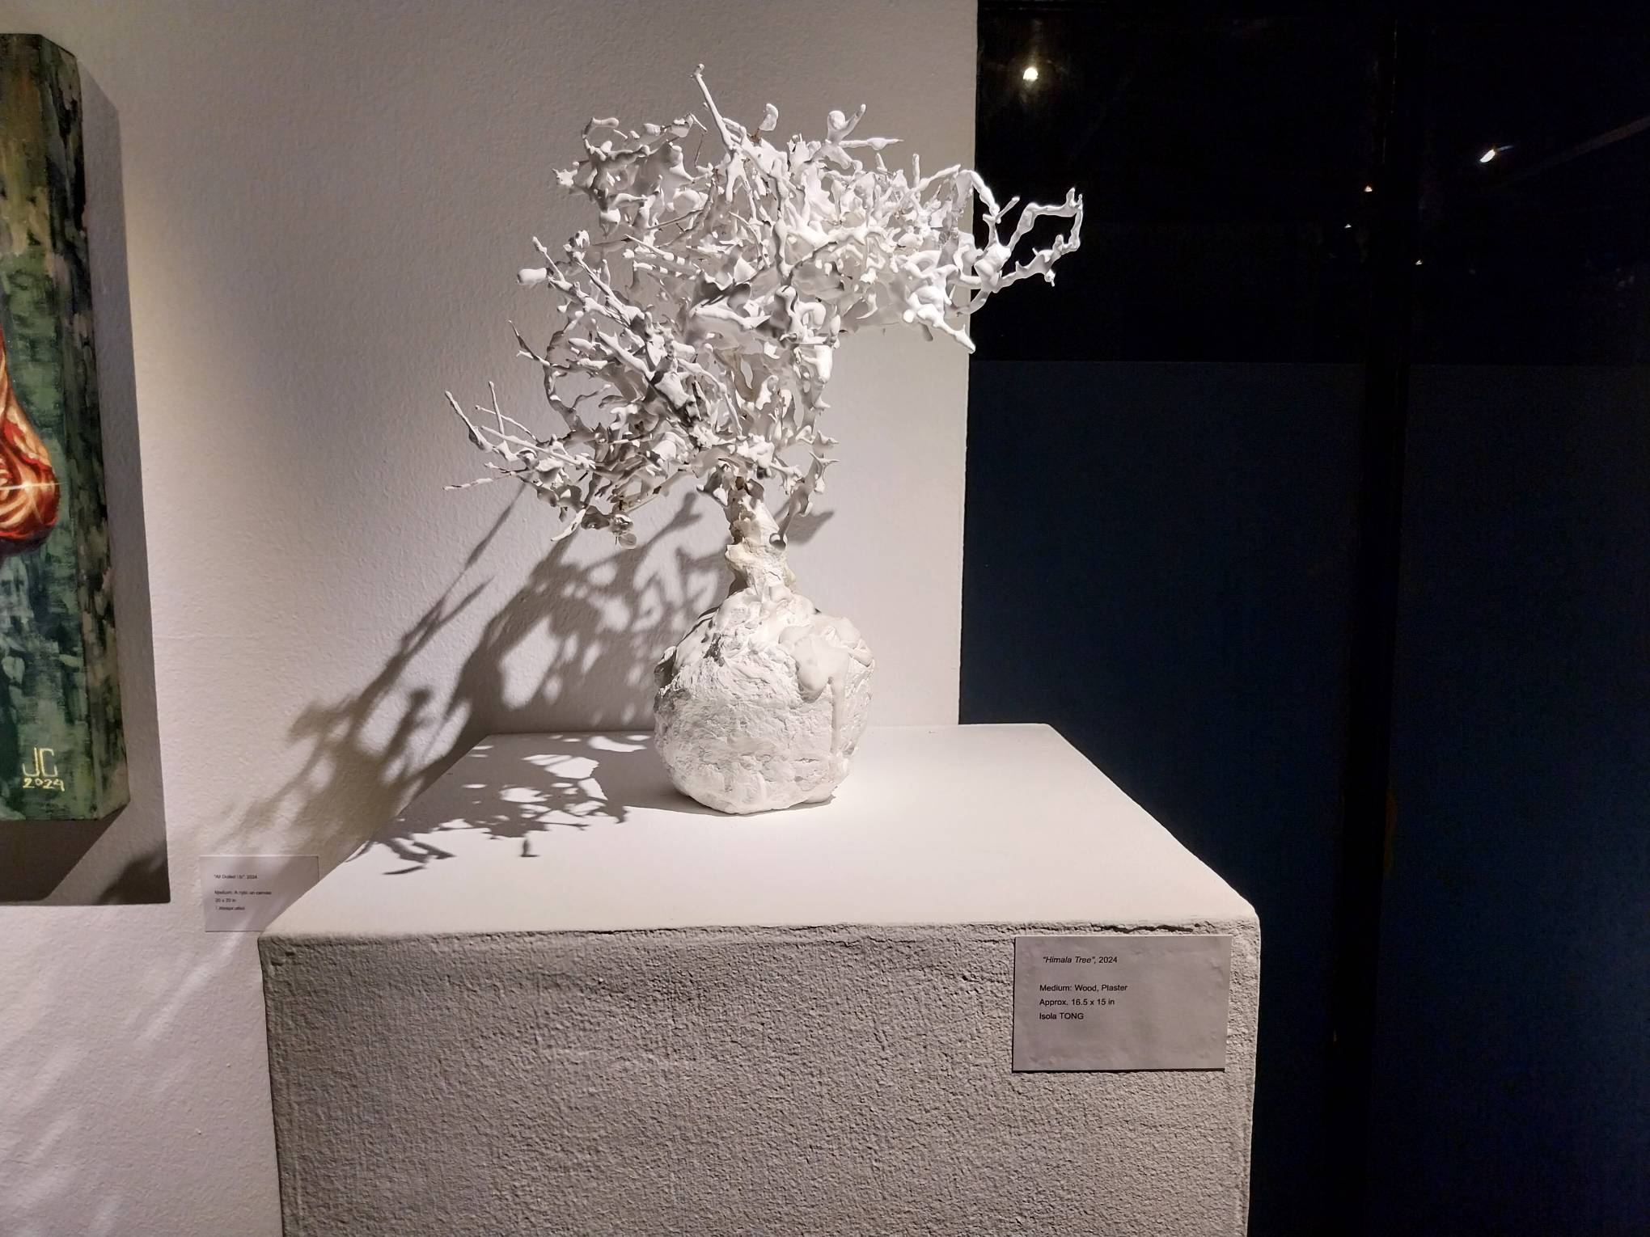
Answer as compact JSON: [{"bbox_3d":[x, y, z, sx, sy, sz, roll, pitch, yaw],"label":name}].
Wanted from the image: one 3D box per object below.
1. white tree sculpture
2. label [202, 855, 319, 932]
[{"bbox_3d":[-0.035,-0.101,0.692,0.355,0.413,0.285,0,7,0],"label":"white tree sculpture"},{"bbox_3d":[-0.421,0.206,0.926,0.087,0.058,0.003,0,7,-2],"label":"label"}]

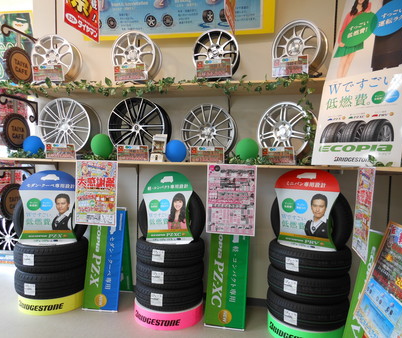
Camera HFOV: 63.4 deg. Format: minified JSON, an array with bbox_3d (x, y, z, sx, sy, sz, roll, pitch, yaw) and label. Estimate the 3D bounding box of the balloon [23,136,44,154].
[{"bbox_3d":[-1.476,-0.197,2.869,0.173,0.190,0.173,-1,5,-27],"label":"balloon"}]

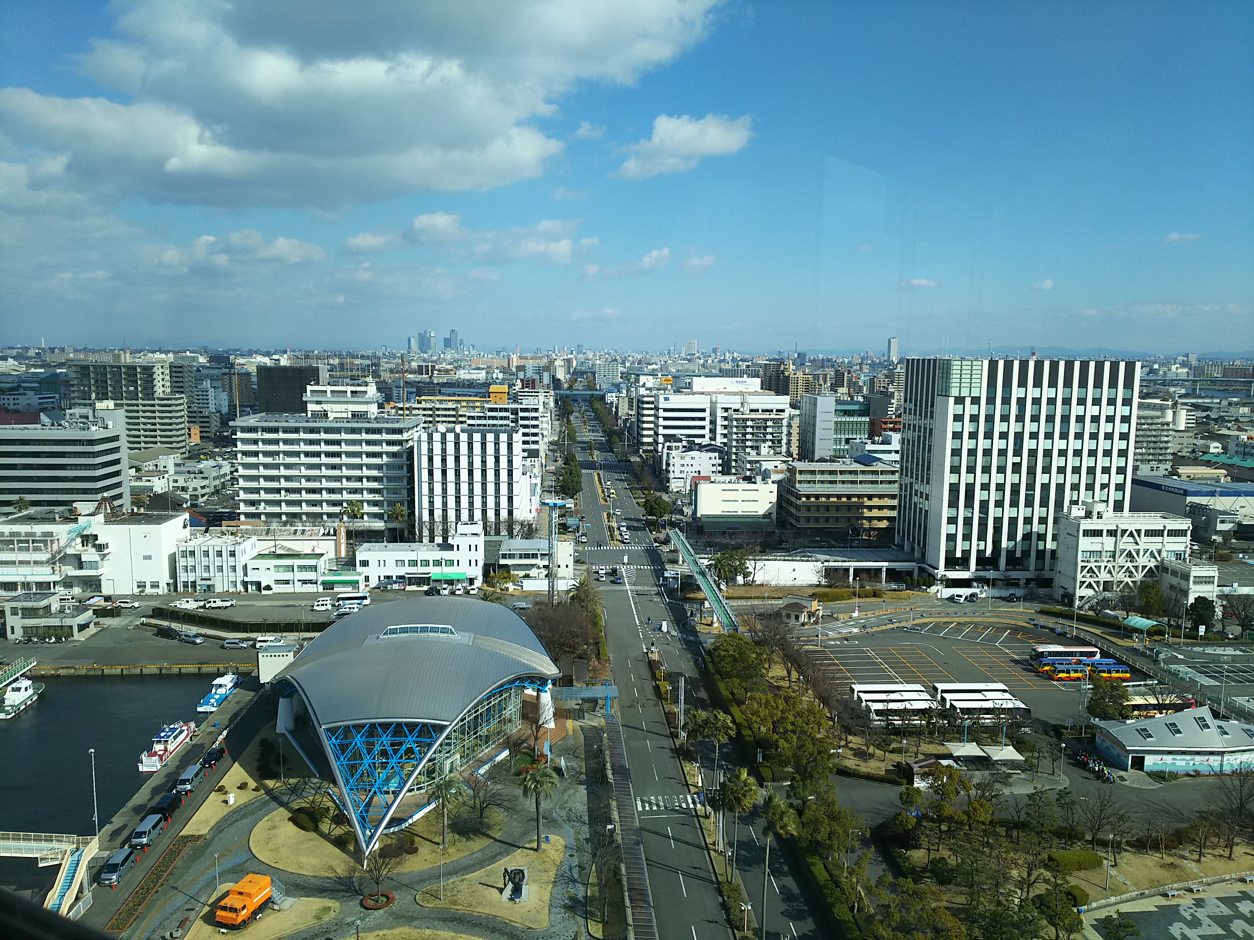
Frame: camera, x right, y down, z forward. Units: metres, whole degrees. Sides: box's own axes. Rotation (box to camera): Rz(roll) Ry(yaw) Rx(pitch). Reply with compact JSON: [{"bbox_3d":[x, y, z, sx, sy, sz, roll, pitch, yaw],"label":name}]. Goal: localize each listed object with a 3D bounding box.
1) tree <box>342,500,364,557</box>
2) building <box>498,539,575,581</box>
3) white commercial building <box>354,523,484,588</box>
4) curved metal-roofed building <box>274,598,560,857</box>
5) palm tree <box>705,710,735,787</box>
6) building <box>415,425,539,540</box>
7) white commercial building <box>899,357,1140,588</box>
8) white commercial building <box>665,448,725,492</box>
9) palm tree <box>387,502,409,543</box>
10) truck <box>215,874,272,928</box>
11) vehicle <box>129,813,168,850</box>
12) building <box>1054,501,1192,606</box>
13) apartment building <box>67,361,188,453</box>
[{"bbox_3d":[-73.288,15.704,262.463,5.800,15.600,5.800,0,7,-4],"label":"tree"},{"bbox_3d":[-22.543,21.628,244.638,18.200,9.600,14.000,0,7,-4],"label":"building"},{"bbox_3d":[-49.398,20.094,236.389,29.200,14.000,11.000,0,7,-4],"label":"white commercial building"},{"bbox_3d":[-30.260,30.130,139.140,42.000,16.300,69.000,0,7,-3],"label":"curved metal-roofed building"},{"bbox_3d":[10.700,35.000,116.000,3.700,12.800,3.700,0,7,0],"label":"palm tree"},{"bbox_3d":[-45.441,4.717,282.240,28.200,33.200,22.000,0,7,-4],"label":"building"},{"bbox_3d":[95.990,-0.520,244.990,45.020,53.460,31.950,0,7,-3],"label":"white commercial building"},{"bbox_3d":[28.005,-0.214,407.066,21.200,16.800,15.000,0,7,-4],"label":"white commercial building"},{"bbox_3d":[-62.603,15.851,268.428,5.800,14.100,5.400,0,7,-4],"label":"palm tree"},{"bbox_3d":[-38.088,43.209,97.340,2.400,3.050,5.200,3,8,18],"label":"truck"},{"bbox_3d":[-56.048,42.198,114.568,1.870,2.140,5.050,0,7,-2],"label":"vehicle"},{"bbox_3d":[110.140,18.540,217.800,24.400,22.300,9.730,0,7,-2],"label":"building"},{"bbox_3d":[-257.141,-31.085,504.332,53.600,48.500,16.000,0,7,-4],"label":"apartment building"}]

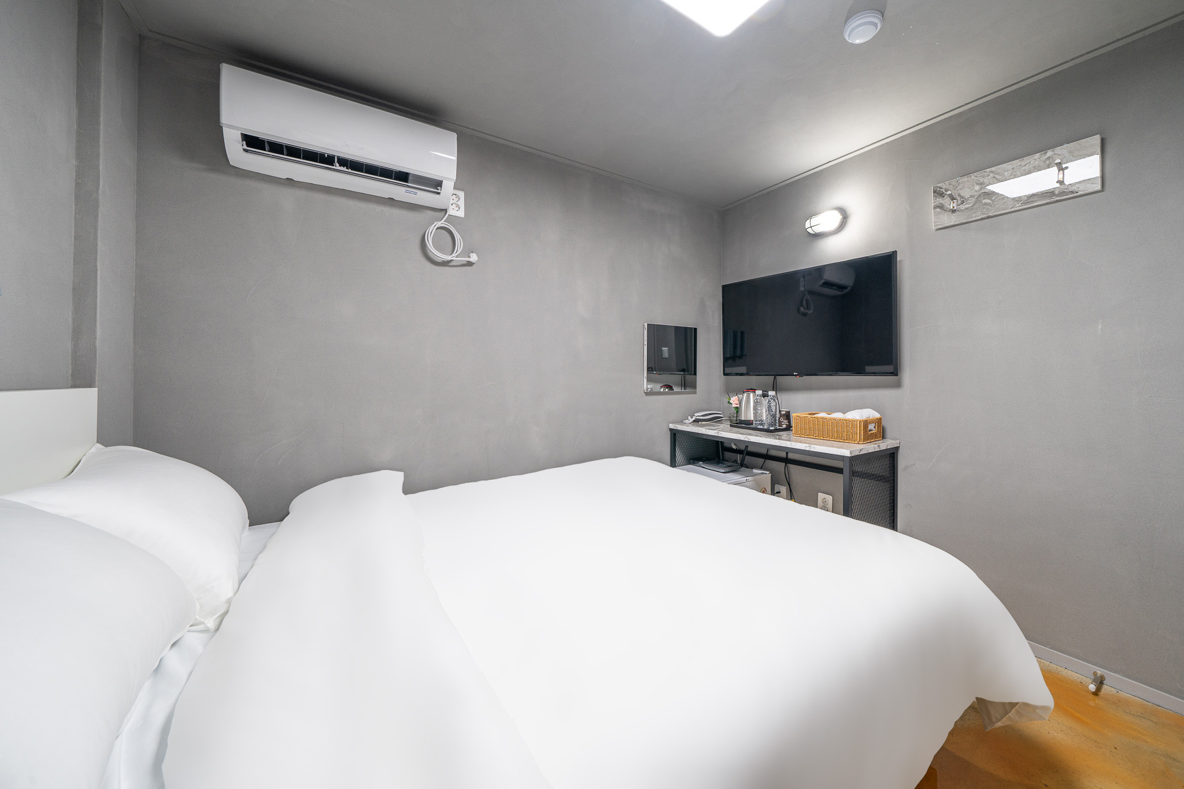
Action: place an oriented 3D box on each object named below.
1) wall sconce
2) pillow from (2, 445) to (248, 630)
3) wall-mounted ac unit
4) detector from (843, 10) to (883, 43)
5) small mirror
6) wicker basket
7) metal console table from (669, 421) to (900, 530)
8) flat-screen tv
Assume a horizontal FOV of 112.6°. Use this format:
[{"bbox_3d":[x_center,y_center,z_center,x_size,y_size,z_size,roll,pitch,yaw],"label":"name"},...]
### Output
[{"bbox_3d":[1.229,-0.913,2.100,0.090,0.108,0.194,-1,2,-34],"label":"wall sconce"},{"bbox_3d":[-1.050,0.300,0.910,0.440,0.200,0.620,42,-20,-28],"label":"pillow"},{"bbox_3d":[-0.916,-0.926,1.522,0.725,0.270,0.200,-1,2,-30],"label":"wall-mounted ac unit"},{"bbox_3d":[0.908,-1.220,1.323,0.107,0.034,0.107,0,2,0],"label":"detector"},{"bbox_3d":[0.500,-0.218,2.471,0.400,0.415,0.030,-1,2,-30],"label":"small mirror"},{"bbox_3d":[1.231,0.161,1.981,0.253,0.112,0.309,-1,2,-34],"label":"wicker basket"},{"bbox_3d":[0.967,0.596,2.167,0.499,0.783,1.014,-1,2,-34],"label":"metal console table"},{"bbox_3d":[1.155,-0.396,2.225,0.060,0.570,0.952,-1,2,-34],"label":"flat-screen tv"}]

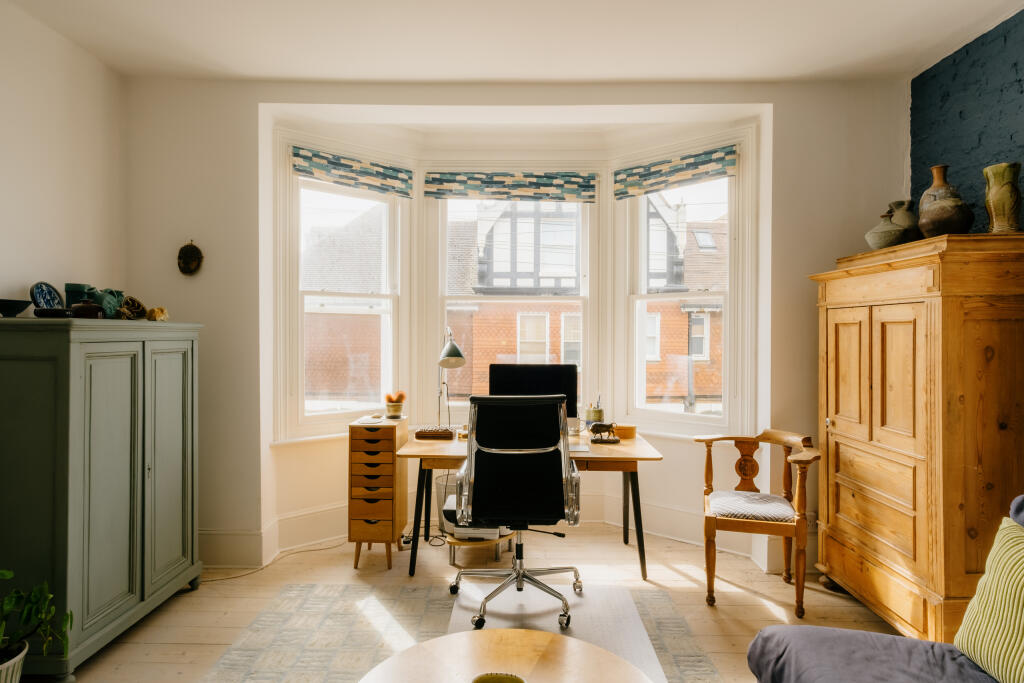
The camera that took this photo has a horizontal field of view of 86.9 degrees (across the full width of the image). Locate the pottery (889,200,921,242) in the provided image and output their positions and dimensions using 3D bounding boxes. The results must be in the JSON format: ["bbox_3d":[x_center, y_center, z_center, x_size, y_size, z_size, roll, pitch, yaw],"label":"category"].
[{"bbox_3d":[1.892,-0.550,2.606,0.150,0.260,0.150,0,1,0],"label":"pottery"}]

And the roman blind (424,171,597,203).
[{"bbox_3d":[-0.010,-1.163,4.050,1.290,0.235,0.060,0,0,1],"label":"roman blind"}]

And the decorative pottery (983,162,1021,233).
[{"bbox_3d":[2.146,-0.624,2.370,0.128,0.315,0.128,0,0,-6],"label":"decorative pottery"}]

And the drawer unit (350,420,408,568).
[{"bbox_3d":[-0.825,0.922,3.360,0.280,0.855,0.340,0,0,1],"label":"drawer unit"}]

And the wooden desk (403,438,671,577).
[{"bbox_3d":[0.100,0.989,3.350,1.450,0.722,0.800,0,0,1],"label":"wooden desk"}]

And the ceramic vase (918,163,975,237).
[{"bbox_3d":[1.821,-0.577,2.270,0.190,0.330,0.190,0,1,0],"label":"ceramic vase"}]

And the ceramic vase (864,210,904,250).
[{"bbox_3d":[1.736,-0.504,2.515,0.165,0.184,0.165,0,1,0],"label":"ceramic vase"}]

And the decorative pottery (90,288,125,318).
[{"bbox_3d":[-1.757,-0.160,2.348,0.140,0.141,0.130,0,1,0],"label":"decorative pottery"}]

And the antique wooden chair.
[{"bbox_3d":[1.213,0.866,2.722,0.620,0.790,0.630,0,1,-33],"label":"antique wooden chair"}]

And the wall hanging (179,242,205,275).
[{"bbox_3d":[-1.855,-0.484,3.125,0.147,0.203,0.055,0,1,1],"label":"wall hanging"}]

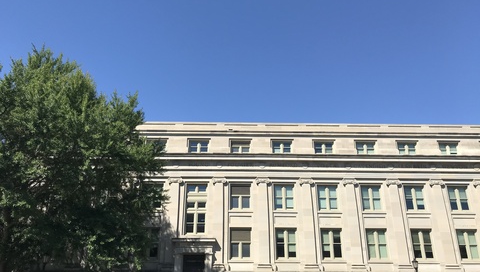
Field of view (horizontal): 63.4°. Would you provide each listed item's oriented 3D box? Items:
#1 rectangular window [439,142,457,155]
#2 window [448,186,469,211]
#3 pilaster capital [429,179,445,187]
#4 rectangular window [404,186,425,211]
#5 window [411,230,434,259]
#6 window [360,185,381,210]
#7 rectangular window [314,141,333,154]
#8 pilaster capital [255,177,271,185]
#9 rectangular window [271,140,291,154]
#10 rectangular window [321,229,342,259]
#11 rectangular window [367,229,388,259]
[{"bbox_3d":[19.683,1.144,36.643,1.791,1.292,0.300,1,-22,-1],"label":"rectangular window"},{"bbox_3d":[18.459,5.277,32.826,1.440,2.070,0.250,0,-20,0],"label":"window"},{"bbox_3d":[16.632,3.939,32.879,1.110,0.570,0.450,0,-20,0],"label":"pilaster capital"},{"bbox_3d":[16.970,6.068,37.769,1.880,2.520,0.200,1,-22,-1],"label":"rectangular window"},{"bbox_3d":[14.784,8.789,31.487,1.520,2.240,0.250,0,-20,0],"label":"window"},{"bbox_3d":[11.824,5.509,34.709,1.774,2.256,0.300,1,-22,-1],"label":"window"},{"bbox_3d":[7.872,1.038,36.375,1.791,1.292,0.300,1,-22,-1],"label":"rectangular window"},{"bbox_3d":[2.206,4.371,37.727,1.450,0.740,0.450,1,-22,-1],"label":"pilaster capital"},{"bbox_3d":[4.229,1.175,39.570,1.820,1.600,0.200,1,-22,-1],"label":"rectangular window"},{"bbox_3d":[8.477,9.988,35.981,1.930,2.750,0.200,1,-22,-1],"label":"rectangular window"},{"bbox_3d":[12.762,10.042,36.047,1.930,2.760,0.200,1,-22,-1],"label":"rectangular window"}]

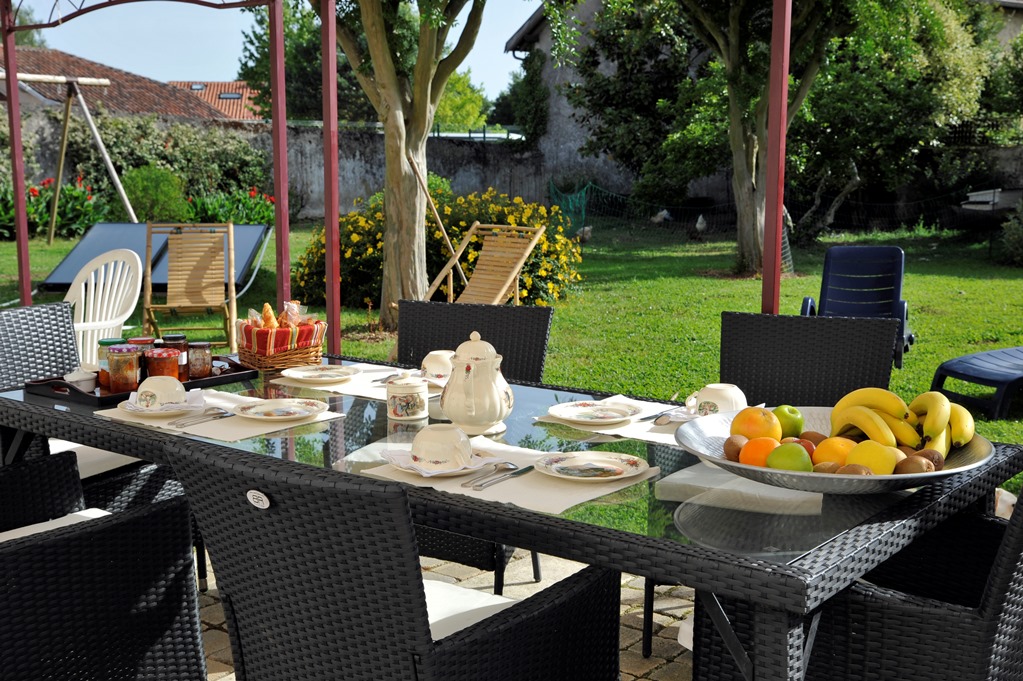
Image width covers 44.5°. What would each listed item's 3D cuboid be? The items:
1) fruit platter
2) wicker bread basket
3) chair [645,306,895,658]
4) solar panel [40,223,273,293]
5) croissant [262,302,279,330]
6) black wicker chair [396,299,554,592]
[{"bbox_3d":[0.567,0.172,2.253,0.560,0.172,0.560,0,8,0],"label":"fruit platter"},{"bbox_3d":[-0.661,0.004,3.595,0.185,0.118,0.215,-6,10,-37],"label":"wicker bread basket"},{"bbox_3d":[0.767,0.396,3.466,0.615,0.860,0.640,3,9,20],"label":"chair"},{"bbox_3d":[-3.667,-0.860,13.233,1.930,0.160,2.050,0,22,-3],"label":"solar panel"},{"bbox_3d":[-0.681,-0.037,3.535,0.055,0.125,0.060,-6,10,-37],"label":"croissant"},{"bbox_3d":[-0.254,0.350,3.777,0.615,0.860,0.640,4,9,24],"label":"black wicker chair"}]

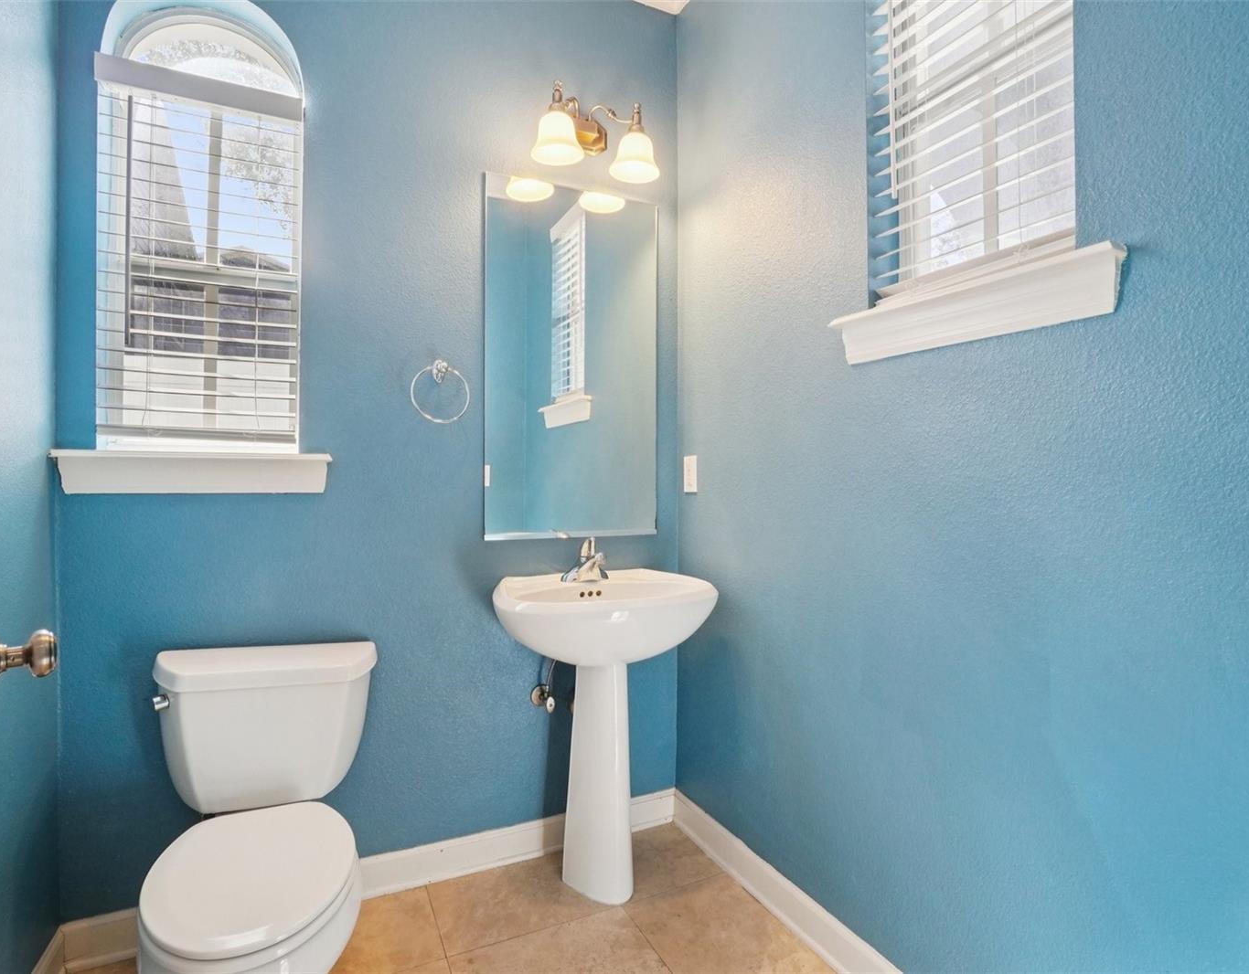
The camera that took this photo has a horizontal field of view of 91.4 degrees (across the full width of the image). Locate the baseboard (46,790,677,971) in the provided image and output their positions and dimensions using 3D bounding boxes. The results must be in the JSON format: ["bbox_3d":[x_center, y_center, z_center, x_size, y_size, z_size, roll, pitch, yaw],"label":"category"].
[{"bbox_3d":[-0.563,1.070,1.730,1.613,0.116,0.018,0,0,-24],"label":"baseboard"}]

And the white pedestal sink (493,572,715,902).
[{"bbox_3d":[-0.048,0.700,1.691,0.605,0.857,0.500,0,0,-24],"label":"white pedestal sink"}]

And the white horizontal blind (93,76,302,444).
[{"bbox_3d":[-1.054,-0.570,1.539,0.428,0.905,0.060,0,0,-24],"label":"white horizontal blind"}]

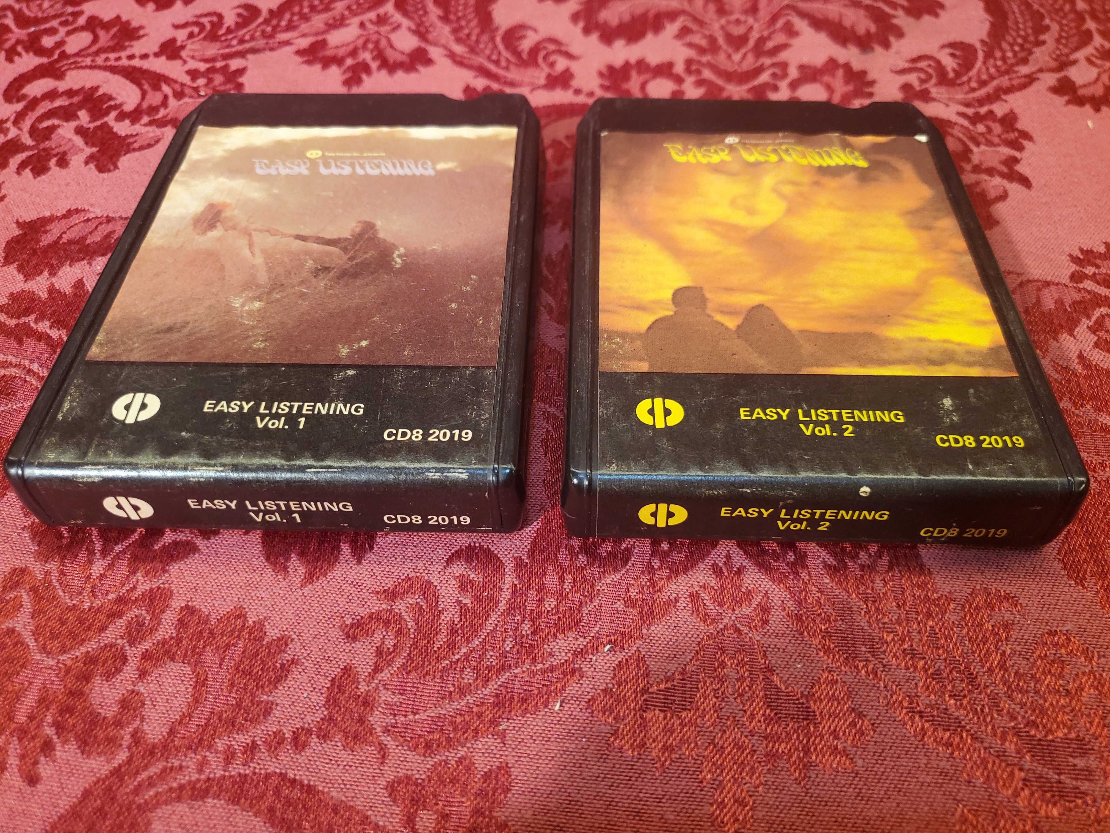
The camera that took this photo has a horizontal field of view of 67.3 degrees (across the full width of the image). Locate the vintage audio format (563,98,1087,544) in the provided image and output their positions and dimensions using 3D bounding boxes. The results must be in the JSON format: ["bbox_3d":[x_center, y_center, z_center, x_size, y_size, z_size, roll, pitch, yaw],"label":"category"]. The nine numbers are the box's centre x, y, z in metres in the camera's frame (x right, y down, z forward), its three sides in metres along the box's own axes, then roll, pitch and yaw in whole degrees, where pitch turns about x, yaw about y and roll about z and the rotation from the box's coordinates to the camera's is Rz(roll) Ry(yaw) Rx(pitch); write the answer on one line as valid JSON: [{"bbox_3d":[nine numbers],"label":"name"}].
[{"bbox_3d":[0.055,-0.033,0.212,0.102,0.023,0.134,1,52,2],"label":"vintage audio format"}]

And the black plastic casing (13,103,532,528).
[{"bbox_3d":[-0.056,-0.035,0.213,0.102,0.023,0.134,1,52,1],"label":"black plastic casing"}]

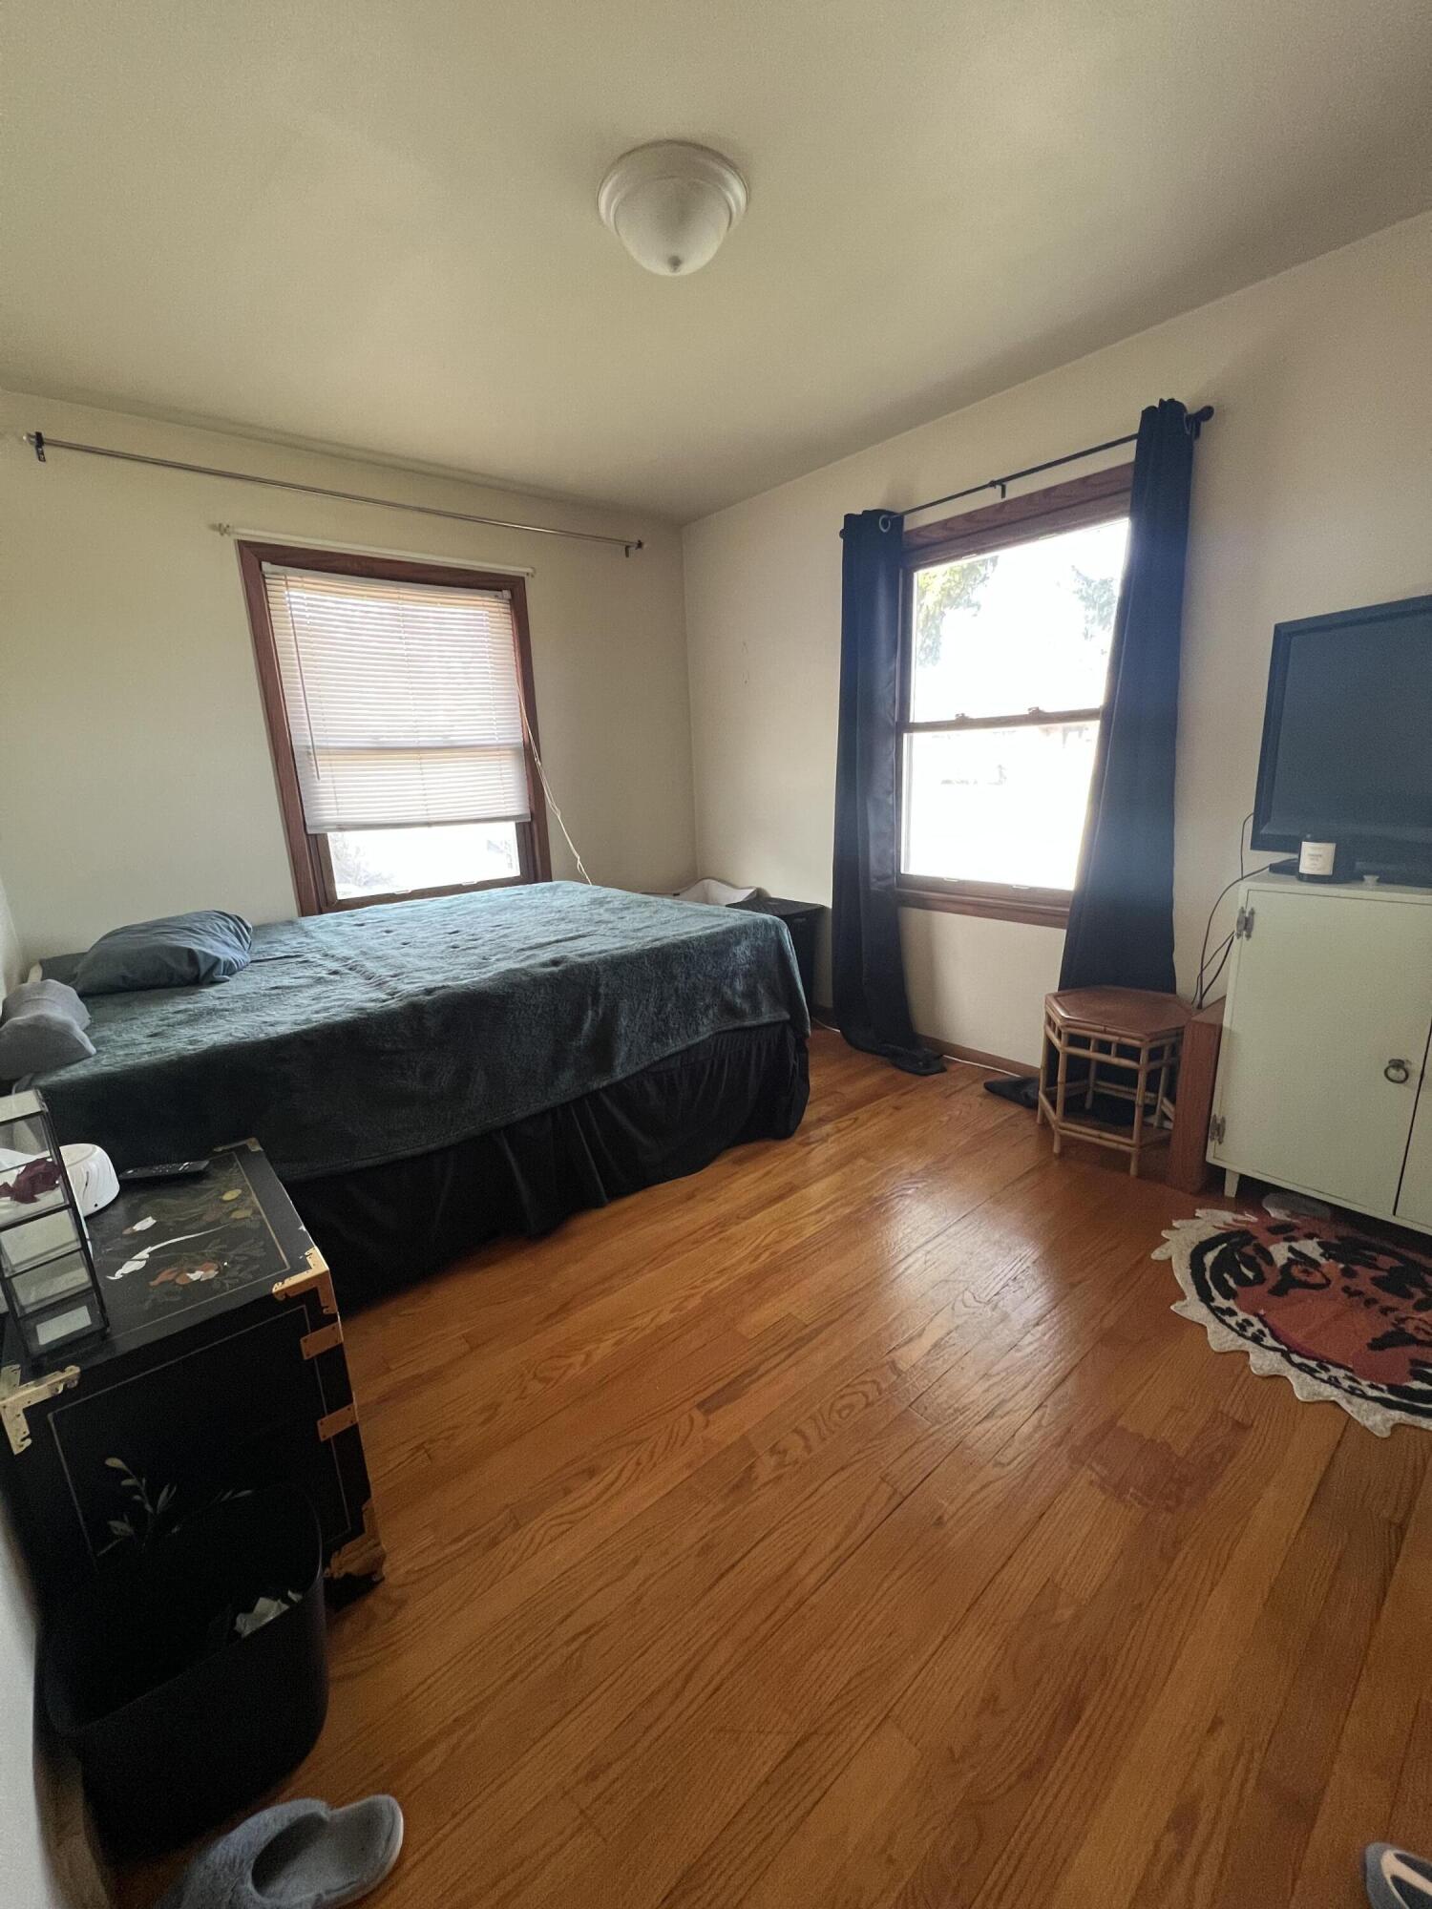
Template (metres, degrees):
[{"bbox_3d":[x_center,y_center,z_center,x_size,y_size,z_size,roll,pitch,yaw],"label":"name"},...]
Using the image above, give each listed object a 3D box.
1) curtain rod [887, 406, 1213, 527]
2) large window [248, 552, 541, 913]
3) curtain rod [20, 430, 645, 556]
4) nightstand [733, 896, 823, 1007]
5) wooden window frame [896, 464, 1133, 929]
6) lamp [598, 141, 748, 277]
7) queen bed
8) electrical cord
[{"bbox_3d":[0.945,-1.572,2.425,0.100,0.070,1.290,-14,19,-38],"label":"curtain rod"},{"bbox_3d":[-1.265,-0.880,3.090,1.120,1.470,0.110,-14,19,-38],"label":"large window"},{"bbox_3d":[-1.229,-1.767,2.857,2.260,0.070,0.090,-14,19,-38],"label":"curtain rod"},{"bbox_3d":[0.233,0.074,3.448,0.380,0.605,0.430,-14,19,-38],"label":"nightstand"},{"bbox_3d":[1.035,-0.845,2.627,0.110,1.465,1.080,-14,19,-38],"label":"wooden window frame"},{"bbox_3d":[-0.089,-1.538,1.535,0.317,0.140,0.318,-2,15,1],"label":"lamp"},{"bbox_3d":[-0.985,0.307,2.506,1.990,0.745,1.580,-14,19,-38],"label":"queen bed"},{"bbox_3d":[1.513,-0.101,2.095,0.160,0.620,0.170,-14,19,-38],"label":"electrical cord"}]

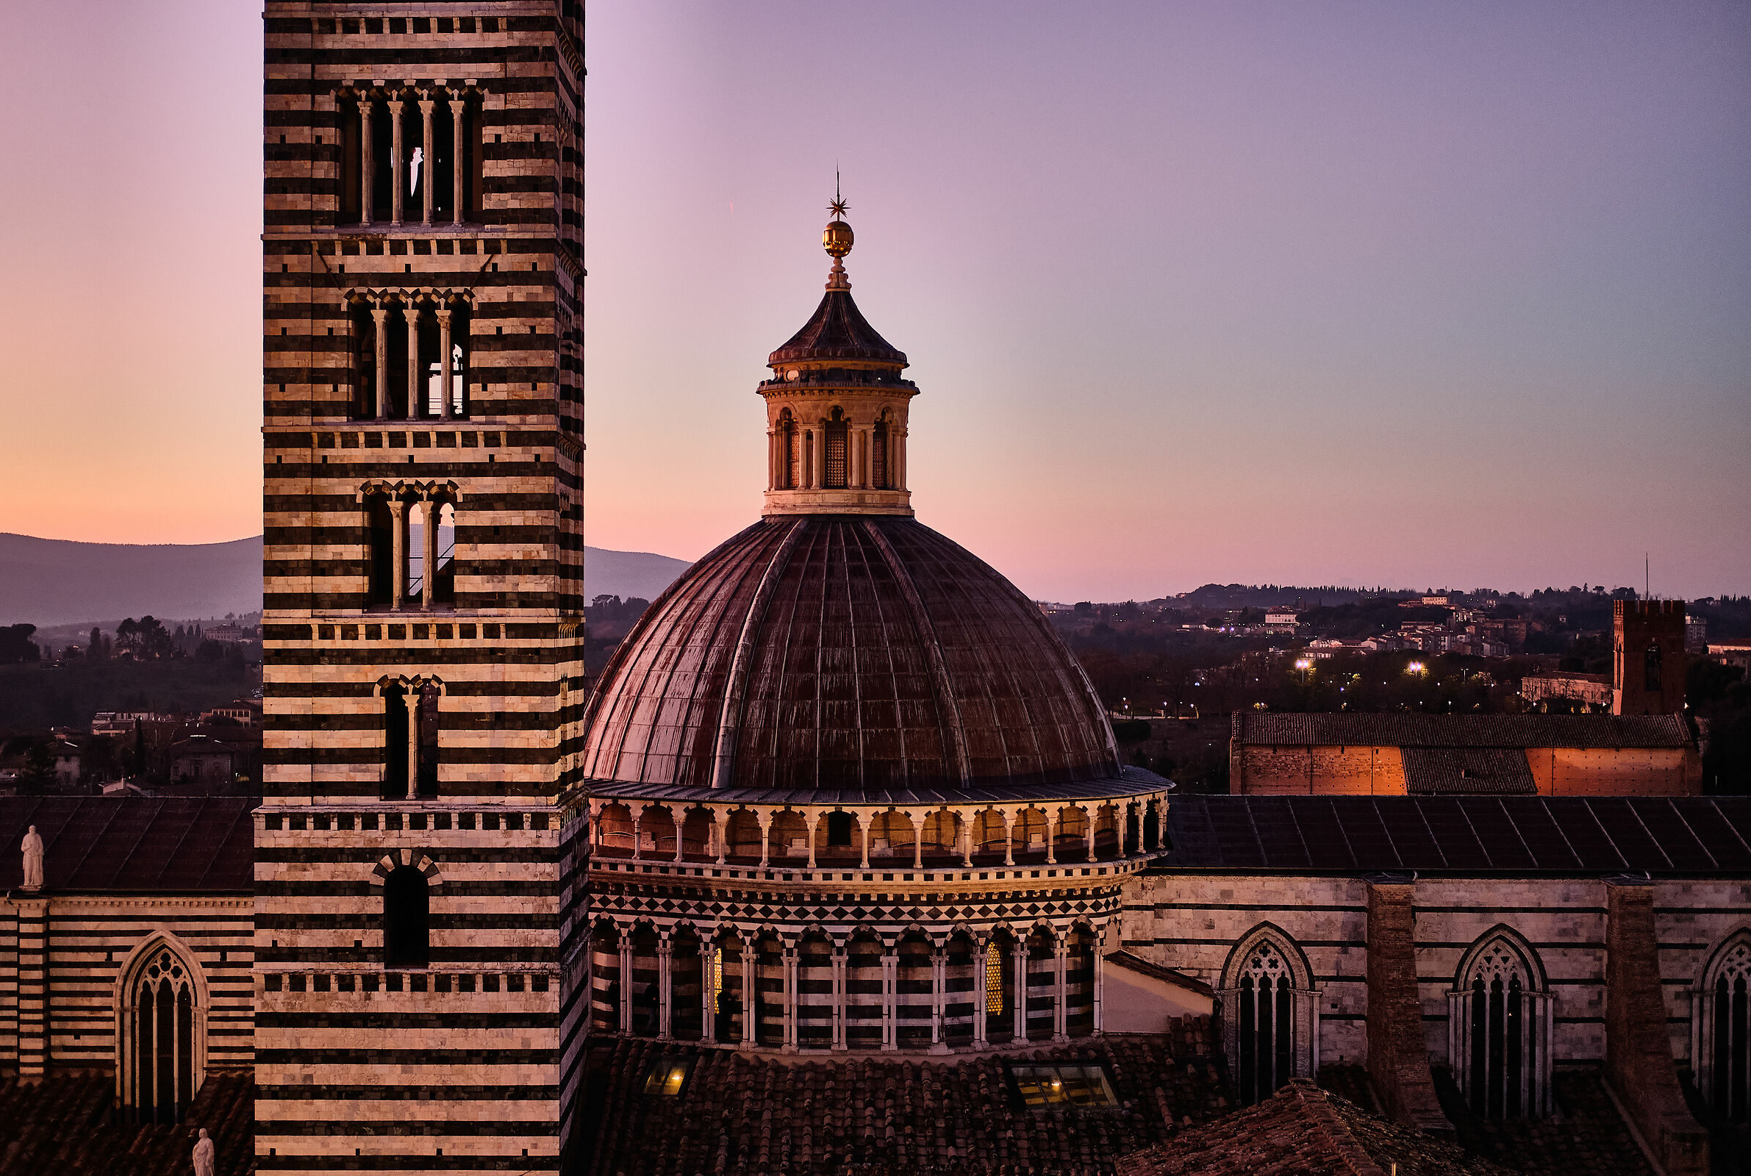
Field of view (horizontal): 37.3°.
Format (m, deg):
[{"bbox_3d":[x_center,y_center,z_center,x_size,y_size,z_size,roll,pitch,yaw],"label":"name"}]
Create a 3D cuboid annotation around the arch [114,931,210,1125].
[{"bbox_3d":[-22.322,13.752,81.200,2.970,6.000,0.600,0,0,2],"label":"arch"}]

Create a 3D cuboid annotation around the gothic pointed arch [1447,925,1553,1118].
[{"bbox_3d":[19.185,13.345,79.800,3.250,6.000,0.600,0,0,2],"label":"gothic pointed arch"}]

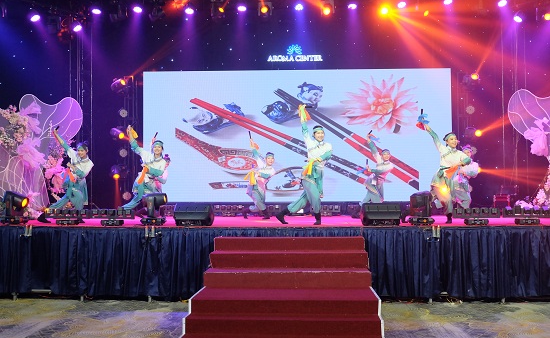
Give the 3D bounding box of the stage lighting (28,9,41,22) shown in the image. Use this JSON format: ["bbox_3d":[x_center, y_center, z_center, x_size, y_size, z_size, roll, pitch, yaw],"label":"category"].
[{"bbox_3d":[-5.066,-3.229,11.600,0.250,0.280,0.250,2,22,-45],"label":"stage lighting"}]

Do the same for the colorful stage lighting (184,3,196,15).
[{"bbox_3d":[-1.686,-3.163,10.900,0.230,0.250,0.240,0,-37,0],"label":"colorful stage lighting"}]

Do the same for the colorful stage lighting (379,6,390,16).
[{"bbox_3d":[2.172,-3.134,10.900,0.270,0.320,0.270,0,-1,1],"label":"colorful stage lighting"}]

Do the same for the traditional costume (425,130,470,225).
[{"bbox_3d":[2.739,0.103,8.700,0.700,1.480,0.520,1,-3,-25],"label":"traditional costume"}]

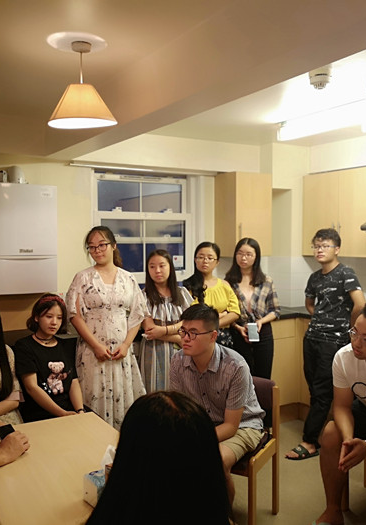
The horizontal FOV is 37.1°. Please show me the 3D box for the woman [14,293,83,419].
[{"bbox_3d":[-0.600,0.789,2.645,0.450,1.250,0.680,-1,2,-30],"label":"woman"}]

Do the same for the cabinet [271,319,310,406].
[{"bbox_3d":[0.628,0.823,4.718,0.510,0.740,0.560,-1,2,-30],"label":"cabinet"}]

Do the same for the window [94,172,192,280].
[{"bbox_3d":[-0.303,-0.245,4.563,0.940,0.975,0.110,-1,3,-30],"label":"window"}]

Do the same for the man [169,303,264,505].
[{"bbox_3d":[0.111,0.811,2.874,0.520,1.215,0.720,1,3,30],"label":"man"}]

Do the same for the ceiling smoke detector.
[{"bbox_3d":[0.669,-0.917,2.666,0.105,0.115,0.105,0,2,0],"label":"ceiling smoke detector"}]

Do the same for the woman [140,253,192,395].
[{"bbox_3d":[-0.113,0.641,3.527,0.460,1.475,0.340,0,2,6],"label":"woman"}]

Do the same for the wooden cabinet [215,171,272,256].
[{"bbox_3d":[0.535,-0.412,4.840,0.378,0.717,0.322,-1,3,-30],"label":"wooden cabinet"}]

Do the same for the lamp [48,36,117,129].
[{"bbox_3d":[-0.451,-0.796,2.434,0.310,0.346,0.310,0,2,0],"label":"lamp"}]

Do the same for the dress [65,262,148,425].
[{"bbox_3d":[-0.452,0.584,3.305,0.490,1.117,0.320,0,2,-6],"label":"dress"}]

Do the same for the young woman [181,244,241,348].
[{"bbox_3d":[0.199,0.616,3.827,0.430,1.530,0.320,0,2,5],"label":"young woman"}]

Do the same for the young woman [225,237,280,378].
[{"bbox_3d":[0.505,0.599,4.046,0.450,1.548,0.320,0,2,1],"label":"young woman"}]

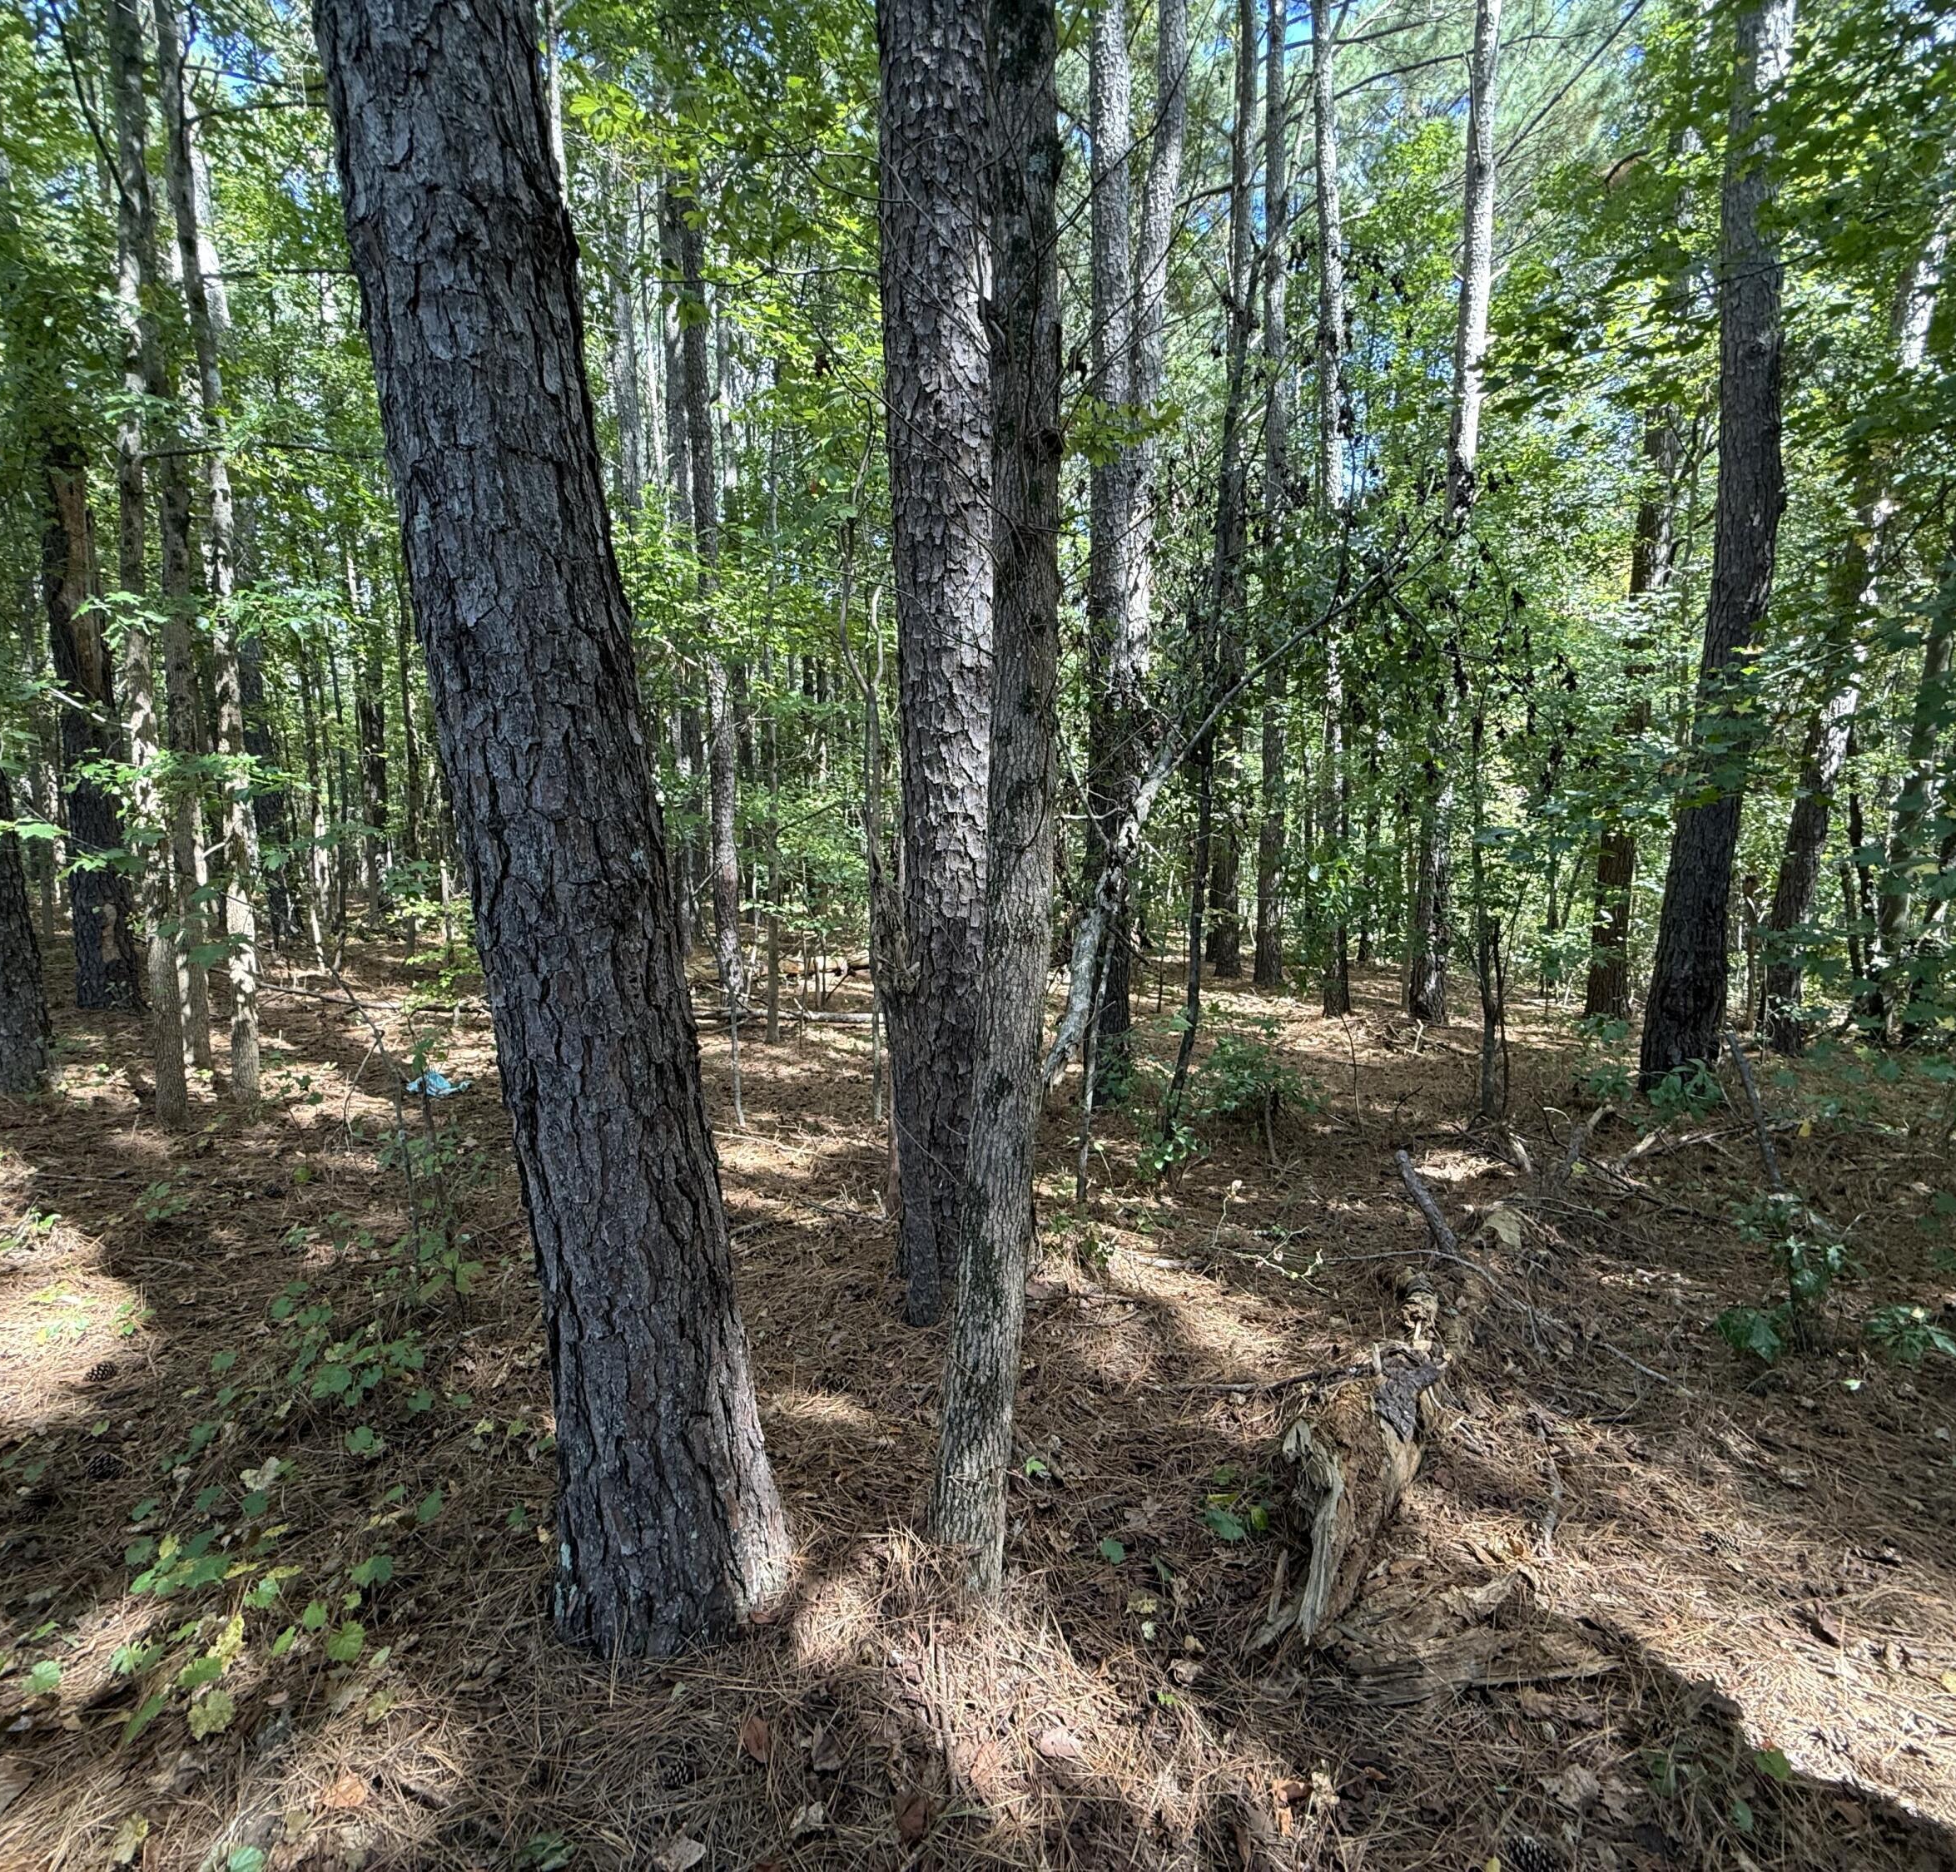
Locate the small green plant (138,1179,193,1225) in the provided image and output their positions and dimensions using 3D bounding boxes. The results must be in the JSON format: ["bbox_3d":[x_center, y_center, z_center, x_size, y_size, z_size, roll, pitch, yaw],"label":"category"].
[{"bbox_3d":[-3.005,0.974,3.727,0.160,0.110,0.150,0,9,0],"label":"small green plant"}]

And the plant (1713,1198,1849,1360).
[{"bbox_3d":[2.290,0.952,2.833,0.290,0.420,0.270,0,9,0],"label":"plant"}]

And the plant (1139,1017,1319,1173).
[{"bbox_3d":[1.068,0.660,4.223,0.640,0.576,0.500,0,9,0],"label":"plant"}]

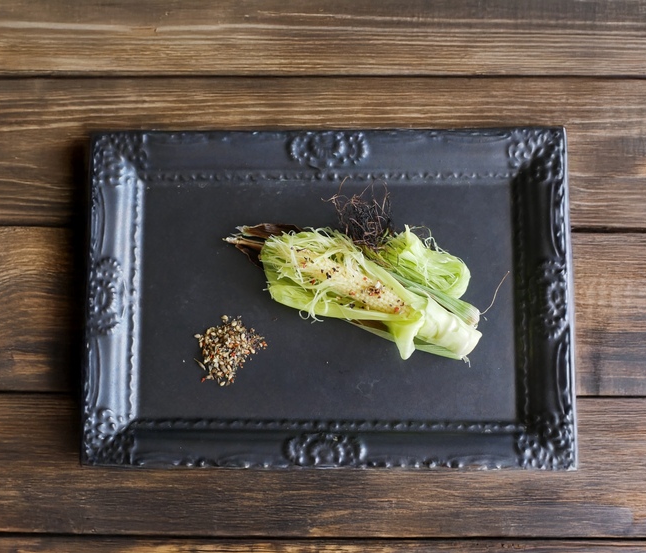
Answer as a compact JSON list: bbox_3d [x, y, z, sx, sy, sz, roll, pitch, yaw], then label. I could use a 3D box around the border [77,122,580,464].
[{"bbox_3d":[0.002,0.014,0.450,0.330,0.030,0.231,0,85,2],"label":"border"}]

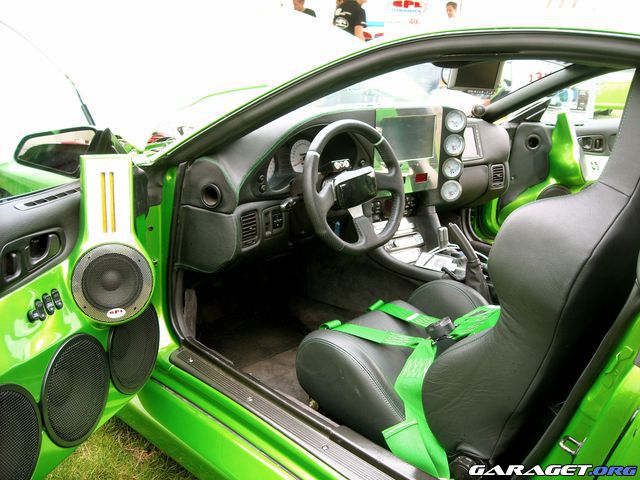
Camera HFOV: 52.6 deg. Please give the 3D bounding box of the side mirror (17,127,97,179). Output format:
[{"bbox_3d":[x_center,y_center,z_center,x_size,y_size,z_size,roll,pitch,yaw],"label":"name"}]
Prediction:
[{"bbox_3d":[-0.669,-0.220,1.630,0.210,0.130,0.105,2,17,7],"label":"side mirror"}]

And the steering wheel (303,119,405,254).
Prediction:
[{"bbox_3d":[0.090,-0.140,1.685,0.360,0.360,0.110,-14,2,-40],"label":"steering wheel"}]

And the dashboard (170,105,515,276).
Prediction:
[{"bbox_3d":[0.130,-0.242,2.165,1.350,0.410,0.450,-14,22,-40],"label":"dashboard"}]

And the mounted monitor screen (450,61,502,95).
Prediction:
[{"bbox_3d":[0.429,-0.456,1.808,0.170,0.110,0.030,-6,26,-22],"label":"mounted monitor screen"}]

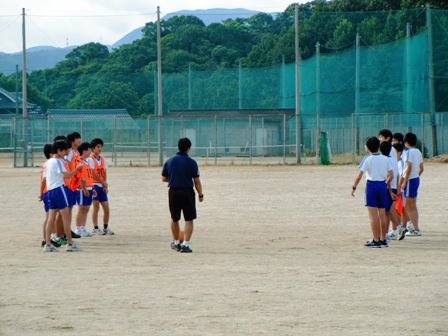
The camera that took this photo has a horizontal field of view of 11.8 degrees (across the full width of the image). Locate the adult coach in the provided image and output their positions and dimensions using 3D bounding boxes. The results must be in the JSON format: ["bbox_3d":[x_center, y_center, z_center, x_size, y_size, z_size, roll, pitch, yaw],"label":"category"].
[{"bbox_3d":[-0.623,0.419,33.100,0.620,1.730,0.420,0,1,6],"label":"adult coach"}]

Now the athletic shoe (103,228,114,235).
[{"bbox_3d":[-2.012,1.123,38.100,0.105,0.110,0.275,-1,1,-38],"label":"athletic shoe"}]

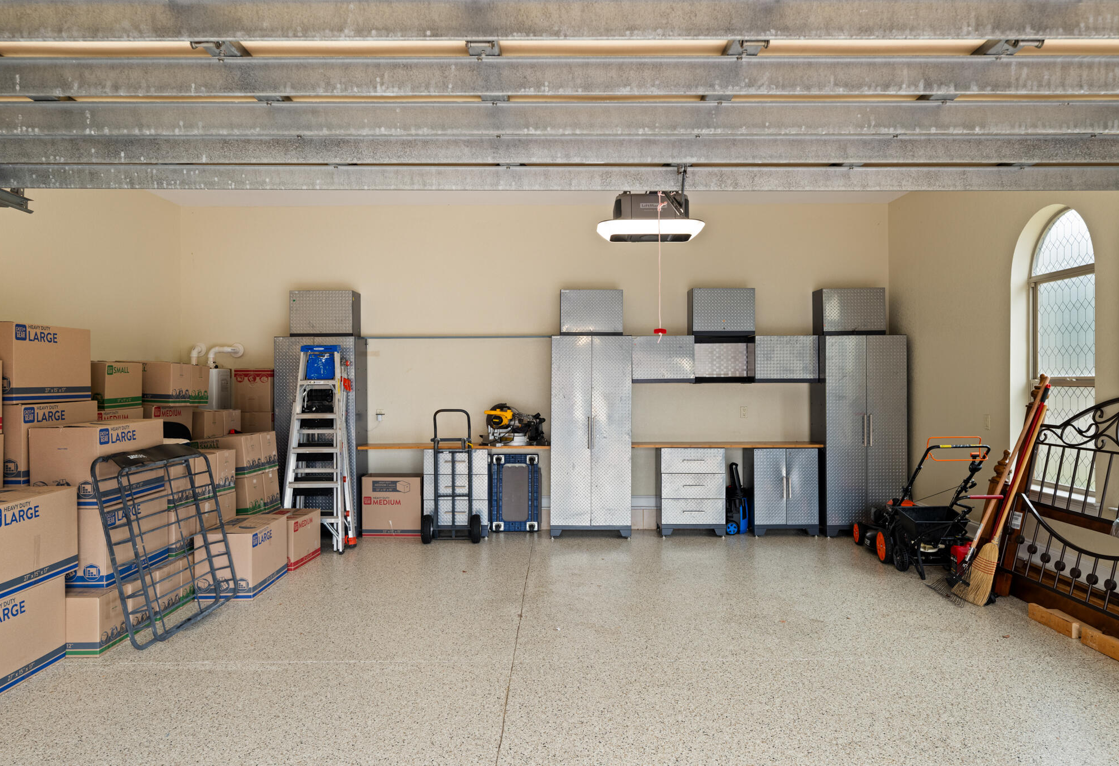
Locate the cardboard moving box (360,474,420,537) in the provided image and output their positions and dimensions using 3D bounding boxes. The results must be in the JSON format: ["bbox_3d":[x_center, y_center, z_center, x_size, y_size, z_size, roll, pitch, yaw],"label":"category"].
[{"bbox_3d":[-1.590,1.180,7.455,0.560,0.570,0.380,0,0,0],"label":"cardboard moving box"}]

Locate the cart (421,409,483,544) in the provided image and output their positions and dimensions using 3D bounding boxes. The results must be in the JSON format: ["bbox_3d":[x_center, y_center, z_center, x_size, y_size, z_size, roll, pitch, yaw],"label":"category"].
[{"bbox_3d":[-0.983,0.858,7.057,0.550,1.235,0.380,0,0,0],"label":"cart"}]

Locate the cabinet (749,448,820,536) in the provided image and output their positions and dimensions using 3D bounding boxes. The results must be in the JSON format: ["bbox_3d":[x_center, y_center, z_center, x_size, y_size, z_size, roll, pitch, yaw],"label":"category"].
[{"bbox_3d":[2.150,1.043,7.465,0.610,0.850,0.420,0,0,0],"label":"cabinet"}]

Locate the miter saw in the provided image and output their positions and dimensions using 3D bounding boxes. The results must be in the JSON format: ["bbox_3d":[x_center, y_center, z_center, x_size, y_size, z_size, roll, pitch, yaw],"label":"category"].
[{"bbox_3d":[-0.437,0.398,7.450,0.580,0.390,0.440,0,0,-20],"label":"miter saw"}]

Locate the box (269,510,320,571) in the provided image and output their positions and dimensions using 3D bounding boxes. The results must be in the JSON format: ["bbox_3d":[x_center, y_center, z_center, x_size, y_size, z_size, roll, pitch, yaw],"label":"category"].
[{"bbox_3d":[-2.236,1.277,6.263,0.355,0.398,0.550,0,0,3],"label":"box"}]

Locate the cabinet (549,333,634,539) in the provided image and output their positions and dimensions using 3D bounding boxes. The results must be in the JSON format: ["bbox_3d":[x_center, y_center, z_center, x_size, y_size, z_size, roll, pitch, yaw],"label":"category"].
[{"bbox_3d":[0.301,0.516,7.428,0.765,1.912,0.460,0,0,0],"label":"cabinet"}]

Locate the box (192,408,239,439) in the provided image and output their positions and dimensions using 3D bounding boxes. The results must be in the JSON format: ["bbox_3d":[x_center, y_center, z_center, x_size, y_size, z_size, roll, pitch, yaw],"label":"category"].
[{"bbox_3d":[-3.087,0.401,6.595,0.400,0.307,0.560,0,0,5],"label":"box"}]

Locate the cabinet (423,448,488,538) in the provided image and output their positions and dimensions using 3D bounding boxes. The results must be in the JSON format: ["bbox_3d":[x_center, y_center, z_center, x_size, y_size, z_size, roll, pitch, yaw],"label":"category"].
[{"bbox_3d":[-0.975,1.052,7.447,0.610,0.848,0.420,0,0,0],"label":"cabinet"}]

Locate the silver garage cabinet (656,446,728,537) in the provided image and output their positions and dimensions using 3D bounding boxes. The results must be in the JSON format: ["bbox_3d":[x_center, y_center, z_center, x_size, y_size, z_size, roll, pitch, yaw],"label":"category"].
[{"bbox_3d":[1.272,1.043,7.470,0.610,0.850,0.420,0,0,0],"label":"silver garage cabinet"}]

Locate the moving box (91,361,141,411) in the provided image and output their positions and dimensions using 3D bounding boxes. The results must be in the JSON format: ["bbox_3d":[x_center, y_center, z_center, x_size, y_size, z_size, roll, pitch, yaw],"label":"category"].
[{"bbox_3d":[-3.140,0.027,5.280,0.290,0.314,0.435,0,0,0],"label":"moving box"}]

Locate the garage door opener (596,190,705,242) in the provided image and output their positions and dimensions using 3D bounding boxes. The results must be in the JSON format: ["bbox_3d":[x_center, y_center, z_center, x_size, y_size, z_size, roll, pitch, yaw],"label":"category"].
[{"bbox_3d":[0.382,-0.704,3.202,0.452,0.200,0.350,0,0,0],"label":"garage door opener"}]

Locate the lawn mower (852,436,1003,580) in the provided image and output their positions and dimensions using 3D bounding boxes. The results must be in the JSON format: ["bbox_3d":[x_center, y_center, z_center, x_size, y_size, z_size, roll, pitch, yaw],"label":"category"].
[{"bbox_3d":[2.888,0.931,6.217,0.620,1.060,1.530,0,0,2],"label":"lawn mower"}]

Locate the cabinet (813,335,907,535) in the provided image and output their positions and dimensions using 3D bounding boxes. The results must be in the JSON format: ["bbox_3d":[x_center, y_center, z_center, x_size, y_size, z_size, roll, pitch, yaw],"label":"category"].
[{"bbox_3d":[2.893,0.509,7.433,0.765,1.912,0.460,0,0,0],"label":"cabinet"}]

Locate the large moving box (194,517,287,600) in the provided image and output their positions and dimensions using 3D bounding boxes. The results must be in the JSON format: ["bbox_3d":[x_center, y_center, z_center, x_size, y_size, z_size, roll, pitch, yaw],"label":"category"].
[{"bbox_3d":[-2.275,1.247,5.528,0.389,0.453,0.701,0,0,-1],"label":"large moving box"}]

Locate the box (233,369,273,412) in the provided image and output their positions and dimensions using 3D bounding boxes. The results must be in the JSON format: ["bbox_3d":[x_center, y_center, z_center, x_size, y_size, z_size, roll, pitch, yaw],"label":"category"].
[{"bbox_3d":[-2.860,0.075,7.430,0.342,0.395,0.520,0,0,0],"label":"box"}]

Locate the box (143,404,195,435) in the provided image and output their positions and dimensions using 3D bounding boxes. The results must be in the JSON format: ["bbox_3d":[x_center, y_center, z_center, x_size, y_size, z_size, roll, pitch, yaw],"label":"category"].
[{"bbox_3d":[-3.100,0.365,5.810,0.360,0.405,0.565,0,0,0],"label":"box"}]

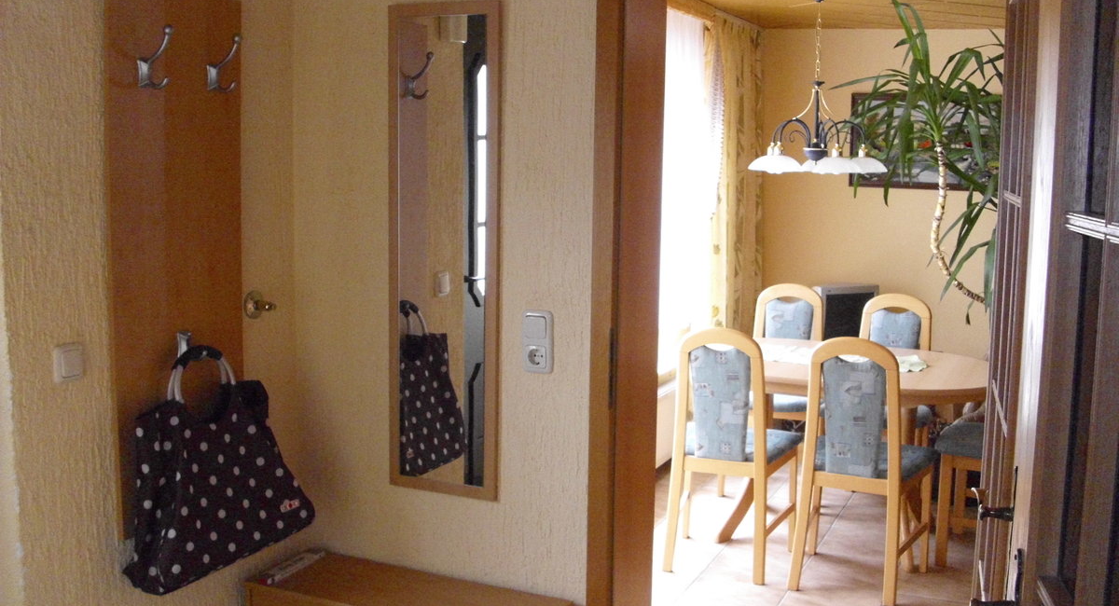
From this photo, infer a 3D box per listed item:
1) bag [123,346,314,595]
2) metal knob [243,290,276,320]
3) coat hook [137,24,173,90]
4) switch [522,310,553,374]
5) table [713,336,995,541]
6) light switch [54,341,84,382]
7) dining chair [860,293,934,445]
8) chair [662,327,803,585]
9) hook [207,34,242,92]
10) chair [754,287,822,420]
[{"bbox_3d":[-0.768,0.340,2.548,0.155,0.505,0.430,5,8,31],"label":"bag"},{"bbox_3d":[-0.726,0.008,2.783,0.068,0.071,0.071,4,8,24],"label":"metal knob"},{"bbox_3d":[-0.846,-0.517,2.388,0.087,0.131,0.030,4,8,24],"label":"coat hook"},{"bbox_3d":[-0.051,0.092,2.697,0.080,0.152,0.014,4,8,24],"label":"switch"},{"bbox_3d":[1.085,0.611,4.532,1.290,0.750,0.950,4,8,24],"label":"table"},{"bbox_3d":[-1.003,0.124,2.310,0.013,0.079,0.079,4,8,24],"label":"light switch"},{"bbox_3d":[1.379,0.445,4.808,0.465,0.925,0.520,5,9,27],"label":"dining chair"},{"bbox_3d":[0.657,0.532,4.342,0.475,0.940,0.490,4,8,21],"label":"chair"},{"bbox_3d":[-0.760,-0.546,2.580,0.083,0.132,0.032,4,8,24],"label":"hook"},{"bbox_3d":[0.990,0.401,5.097,0.465,0.925,0.520,4,8,20],"label":"chair"}]

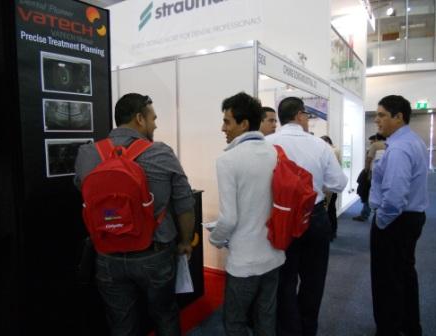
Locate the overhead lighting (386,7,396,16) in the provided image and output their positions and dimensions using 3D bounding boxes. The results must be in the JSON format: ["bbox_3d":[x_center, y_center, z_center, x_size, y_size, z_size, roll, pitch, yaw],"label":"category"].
[{"bbox_3d":[5.959,-5.375,12.000,0.320,0.340,0.320,2,5,37],"label":"overhead lighting"}]

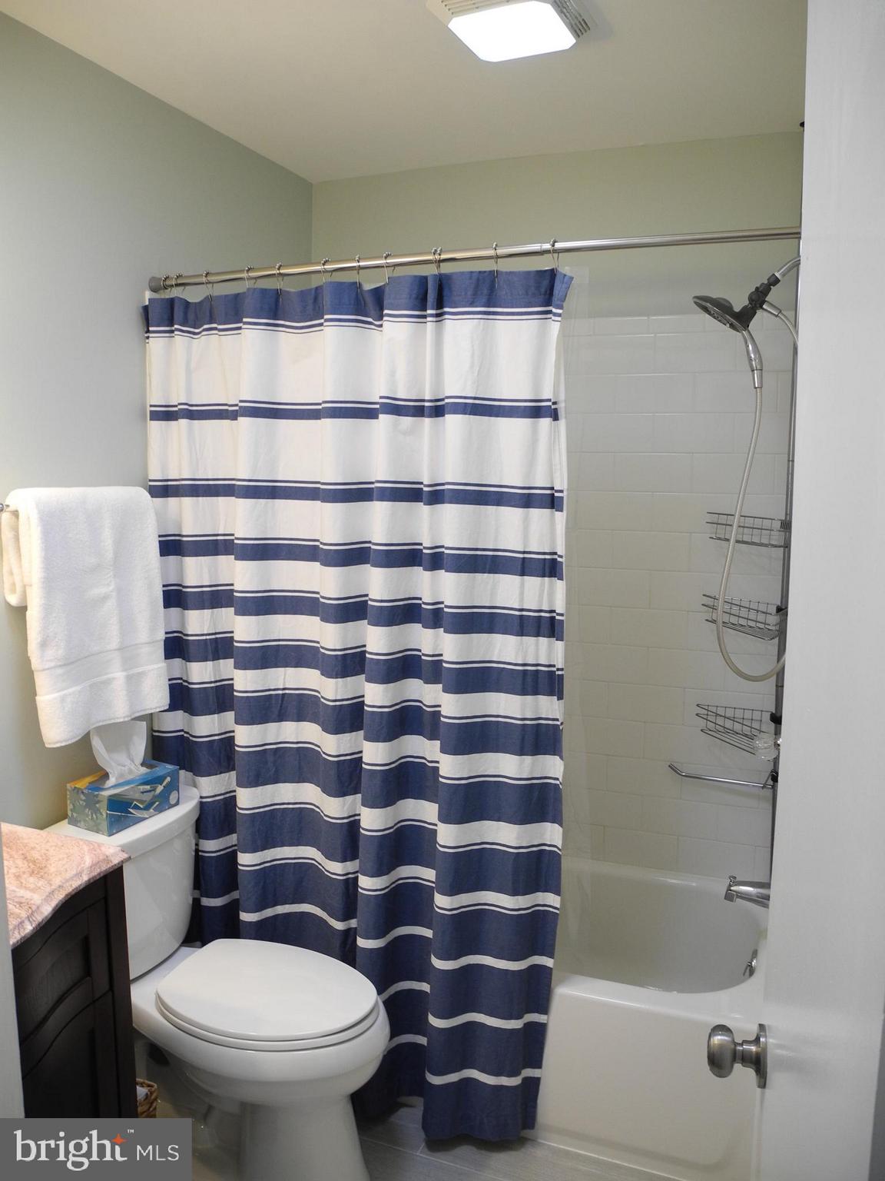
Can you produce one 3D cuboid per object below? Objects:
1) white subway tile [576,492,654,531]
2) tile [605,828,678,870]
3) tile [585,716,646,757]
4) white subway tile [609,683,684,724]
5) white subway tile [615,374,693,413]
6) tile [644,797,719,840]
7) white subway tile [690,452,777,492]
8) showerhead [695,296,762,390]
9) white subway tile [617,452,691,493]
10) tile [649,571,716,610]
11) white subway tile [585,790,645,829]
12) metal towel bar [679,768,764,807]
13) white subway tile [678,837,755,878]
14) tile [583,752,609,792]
[{"bbox_3d":[0.492,-0.227,2.736,0.216,0.108,0.010,3,8,20],"label":"white subway tile"},{"bbox_3d":[0.584,0.760,2.805,0.216,0.108,0.009,3,7,20],"label":"tile"},{"bbox_3d":[0.480,0.425,2.771,0.216,0.108,0.008,3,8,21],"label":"tile"},{"bbox_3d":[0.581,0.322,2.718,0.216,0.108,0.008,3,8,21],"label":"white subway tile"},{"bbox_3d":[0.582,-0.537,2.611,0.216,0.108,0.008,3,8,21],"label":"white subway tile"},{"bbox_3d":[0.691,0.662,2.779,0.216,0.108,0.010,3,8,20],"label":"tile"},{"bbox_3d":[0.794,-0.322,2.610,0.216,0.108,0.010,3,8,20],"label":"white subway tile"},{"bbox_3d":[0.669,-0.569,2.163,0.135,0.245,0.135,-16,1,22],"label":"showerhead"},{"bbox_3d":[0.593,-0.329,2.686,0.216,0.108,0.009,3,7,20],"label":"white subway tile"},{"bbox_3d":[0.692,0.003,2.685,0.216,0.108,0.009,3,7,20],"label":"tile"},{"bbox_3d":[0.478,0.639,2.798,0.216,0.108,0.008,3,8,21],"label":"white subway tile"},{"bbox_3d":[0.768,0.512,2.648,0.260,0.030,0.080,3,7,20],"label":"metal towel bar"},{"bbox_3d":[0.773,0.755,2.692,0.216,0.108,0.008,3,8,21],"label":"white subway tile"},{"bbox_3d":[0.384,0.533,2.855,0.216,0.108,0.009,3,7,20],"label":"tile"}]

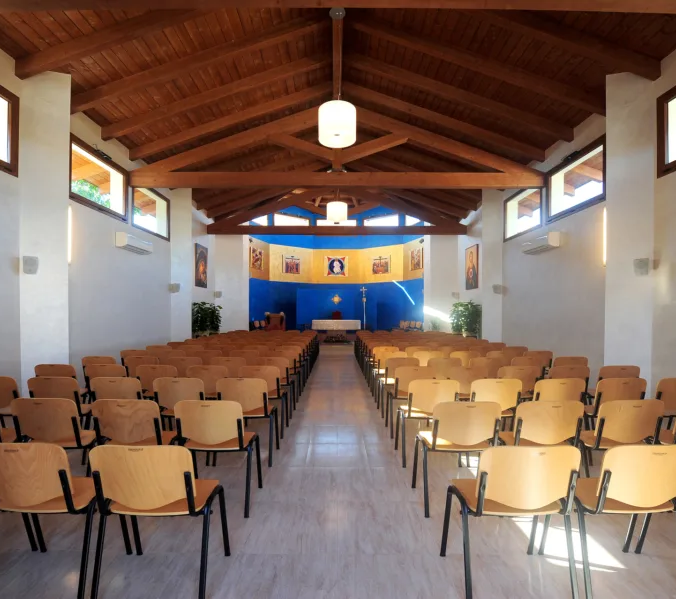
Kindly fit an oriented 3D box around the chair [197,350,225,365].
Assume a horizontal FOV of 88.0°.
[{"bbox_3d":[-2.022,1.235,5.760,0.535,0.815,0.500,0,-2,2],"label":"chair"}]

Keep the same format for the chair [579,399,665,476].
[{"bbox_3d":[2.035,1.119,2.621,0.540,0.815,0.500,0,-2,0],"label":"chair"}]

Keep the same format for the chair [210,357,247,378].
[{"bbox_3d":[-1.491,1.215,4.989,0.540,0.815,0.500,0,-2,0],"label":"chair"}]

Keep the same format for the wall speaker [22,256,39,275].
[{"bbox_3d":[-3.688,-0.408,4.200,0.170,0.225,0.160,2,-3,-40],"label":"wall speaker"}]

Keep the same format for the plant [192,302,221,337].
[{"bbox_3d":[-4.060,0.899,10.800,0.950,1.620,0.900,0,-2,0],"label":"plant"}]

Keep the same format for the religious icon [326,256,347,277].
[{"bbox_3d":[-0.010,-1.476,15.600,0.930,0.900,0.050,0,-2,0],"label":"religious icon"}]

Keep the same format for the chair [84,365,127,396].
[{"bbox_3d":[-2.589,1.158,4.133,0.530,0.820,0.500,0,-2,2],"label":"chair"}]

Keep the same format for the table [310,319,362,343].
[{"bbox_3d":[-0.086,1.451,16.755,2.380,0.940,0.850,0,-2,0],"label":"table"}]

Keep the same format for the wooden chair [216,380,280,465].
[{"bbox_3d":[-0.890,1.153,3.451,0.540,0.815,0.500,0,-2,0],"label":"wooden chair"}]

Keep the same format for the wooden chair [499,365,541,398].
[{"bbox_3d":[2.014,1.158,4.122,0.530,0.820,0.500,0,-2,-2],"label":"wooden chair"}]

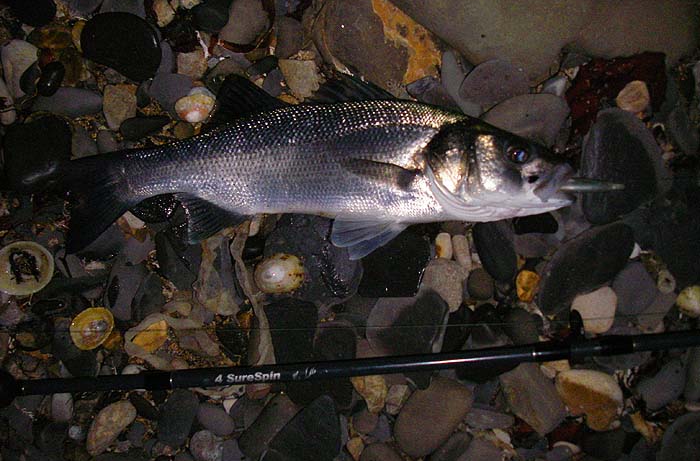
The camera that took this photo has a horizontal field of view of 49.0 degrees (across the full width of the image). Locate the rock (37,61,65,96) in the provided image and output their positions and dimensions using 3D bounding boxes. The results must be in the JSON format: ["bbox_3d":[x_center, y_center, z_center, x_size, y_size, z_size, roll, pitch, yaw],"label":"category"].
[{"bbox_3d":[-0.287,-0.145,0.736,0.022,0.014,0.036,23,81,4],"label":"rock"}]

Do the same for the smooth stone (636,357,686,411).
[{"bbox_3d":[0.271,0.133,0.666,0.031,0.020,0.054,43,79,11],"label":"smooth stone"}]

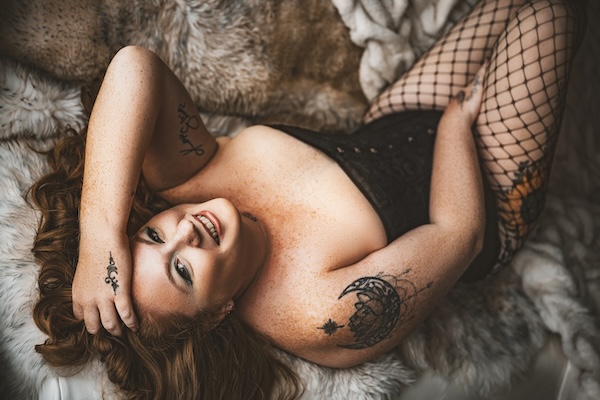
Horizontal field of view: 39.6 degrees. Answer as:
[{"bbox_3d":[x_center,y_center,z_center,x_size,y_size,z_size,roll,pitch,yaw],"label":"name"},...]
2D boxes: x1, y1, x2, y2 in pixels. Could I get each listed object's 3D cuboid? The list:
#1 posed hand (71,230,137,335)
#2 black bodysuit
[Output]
[{"bbox_3d":[-0.272,0.115,1.165,0.085,0.070,0.150,-7,102,-6],"label":"posed hand"},{"bbox_3d":[0.189,-0.008,1.520,0.550,0.260,0.360,-6,53,-44],"label":"black bodysuit"}]

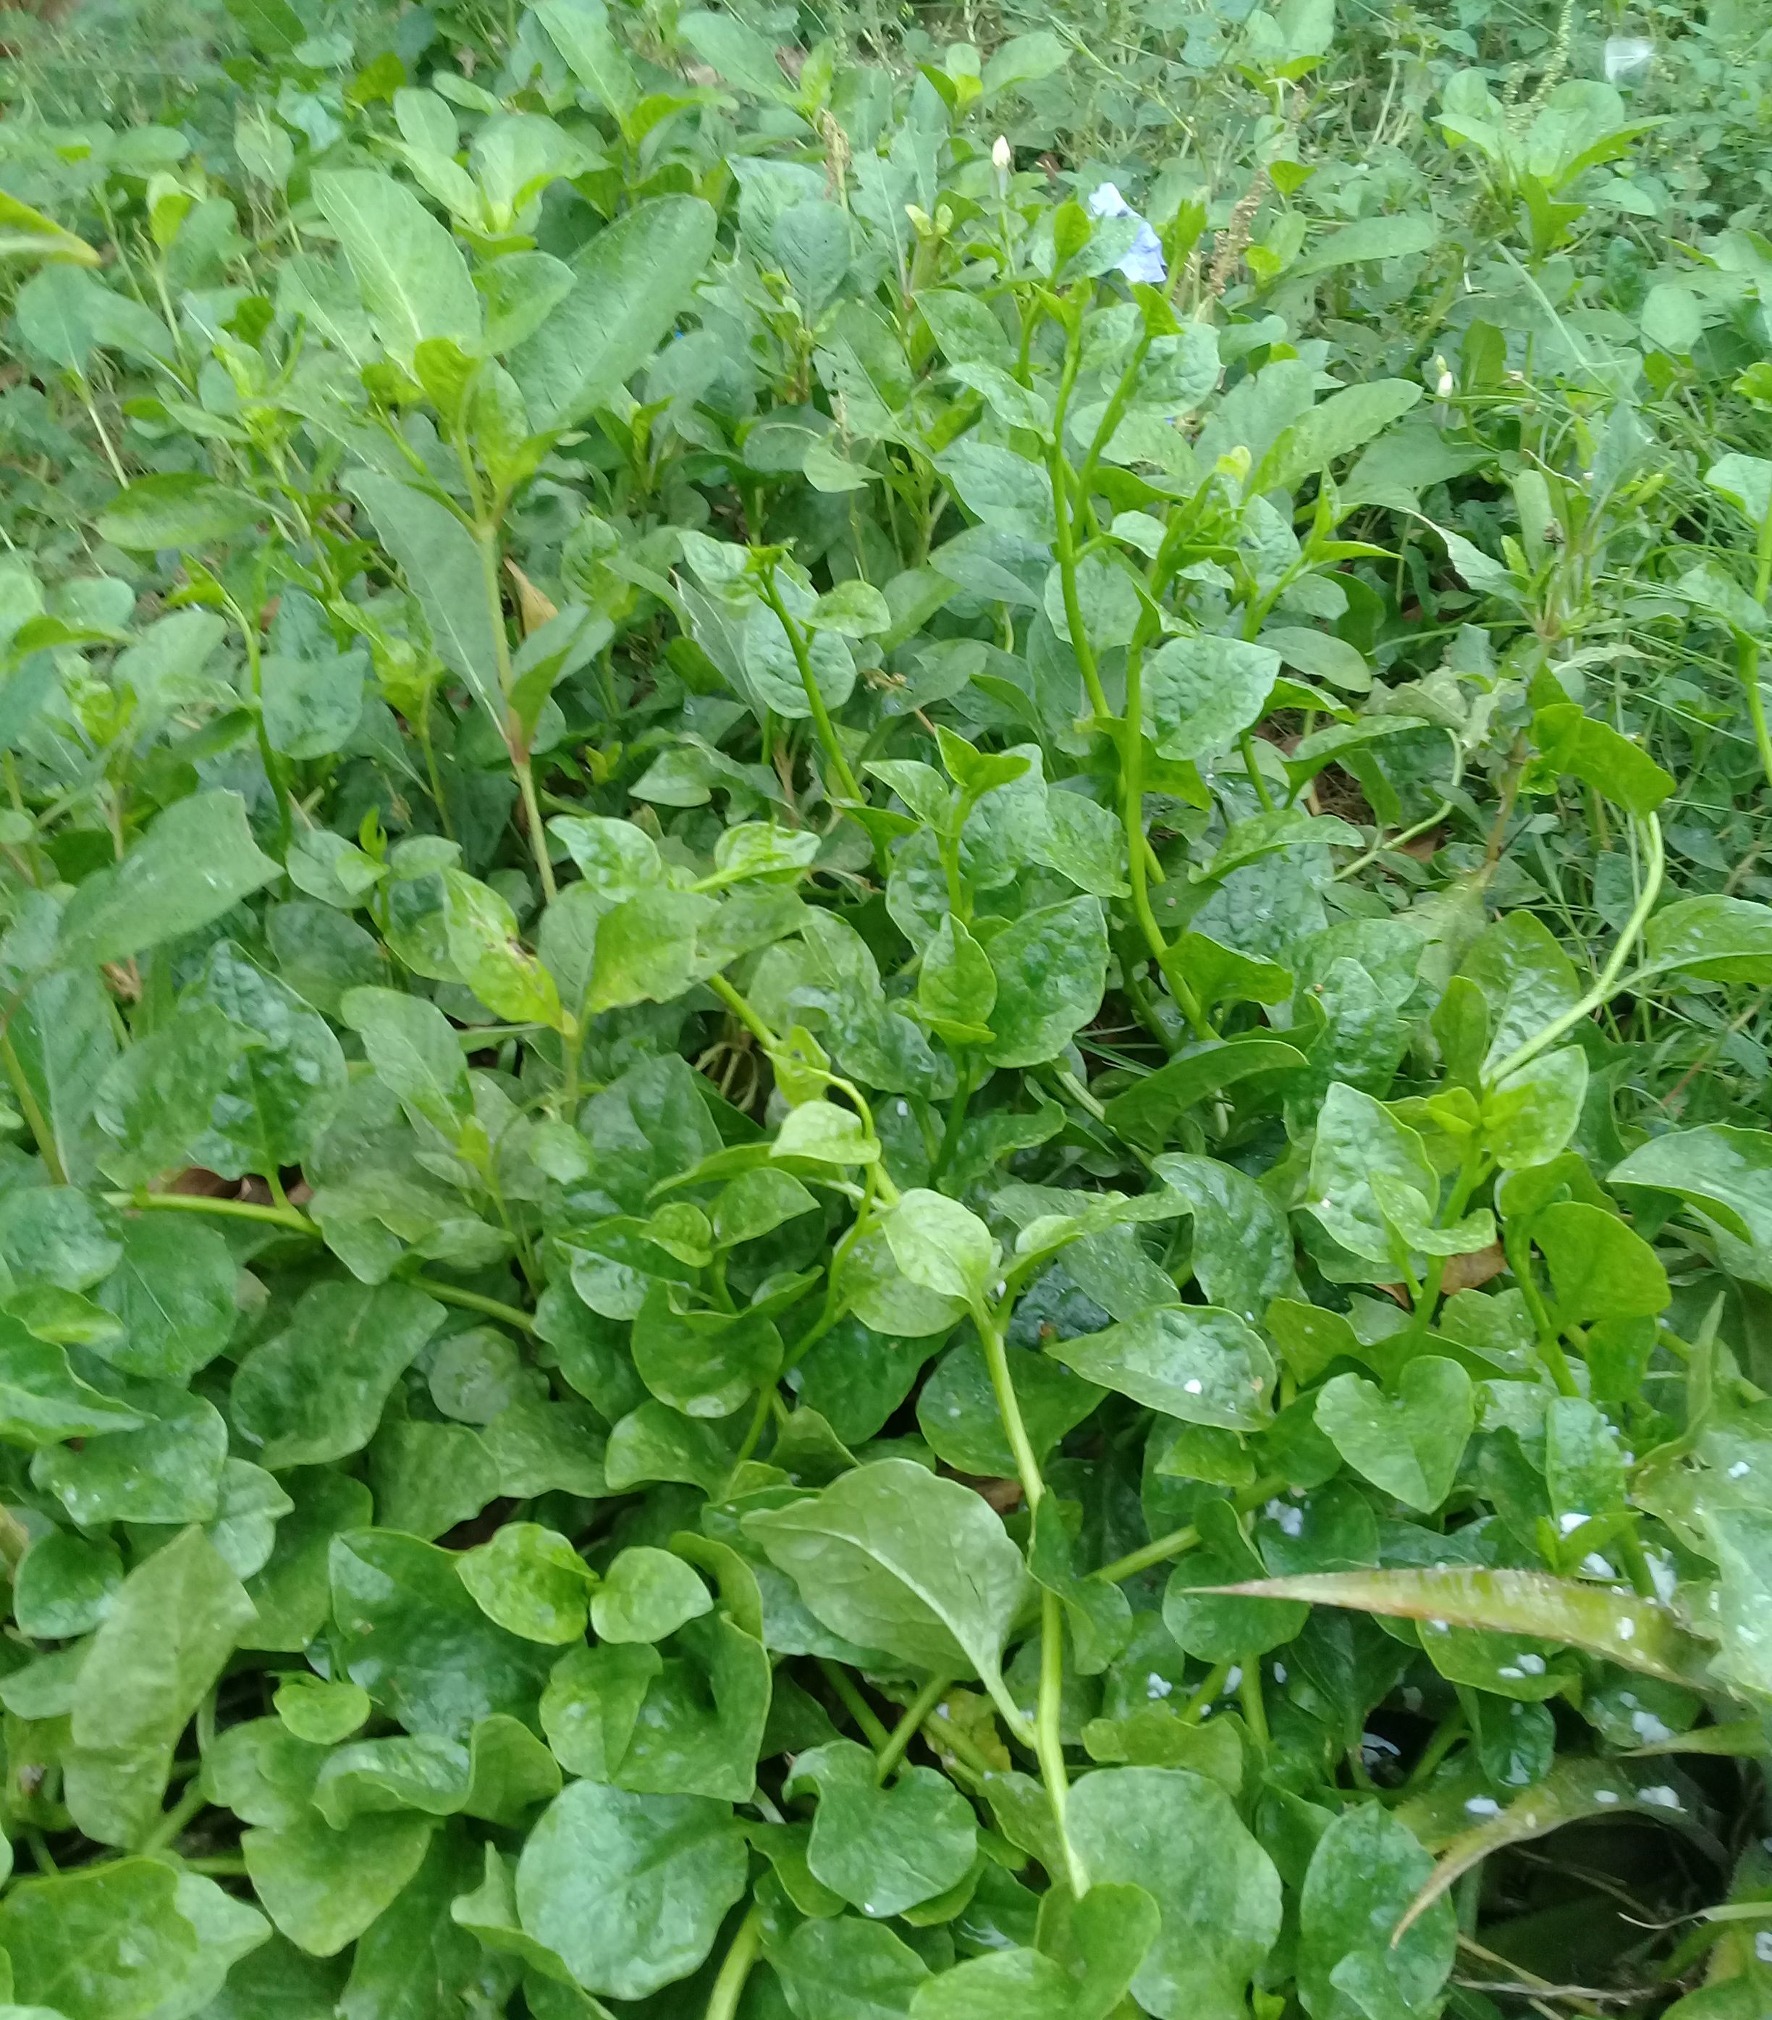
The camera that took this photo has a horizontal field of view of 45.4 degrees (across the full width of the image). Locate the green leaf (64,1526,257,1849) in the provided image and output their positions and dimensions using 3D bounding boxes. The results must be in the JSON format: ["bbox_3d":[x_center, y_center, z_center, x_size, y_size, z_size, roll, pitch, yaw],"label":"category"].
[{"bbox_3d":[-0.232,0.217,0.680,0.050,0.020,0.103,17,59,-18],"label":"green leaf"}]

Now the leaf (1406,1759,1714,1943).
[{"bbox_3d":[0.242,0.306,0.770,0.110,0.065,0.050,-9,38,-12],"label":"leaf"}]

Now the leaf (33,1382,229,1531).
[{"bbox_3d":[-0.314,0.185,0.880,0.078,0.020,0.070,-1,50,-8],"label":"leaf"}]

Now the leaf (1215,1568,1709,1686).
[{"bbox_3d":[0.201,0.213,0.734,0.176,0.022,0.023,4,59,12],"label":"leaf"}]

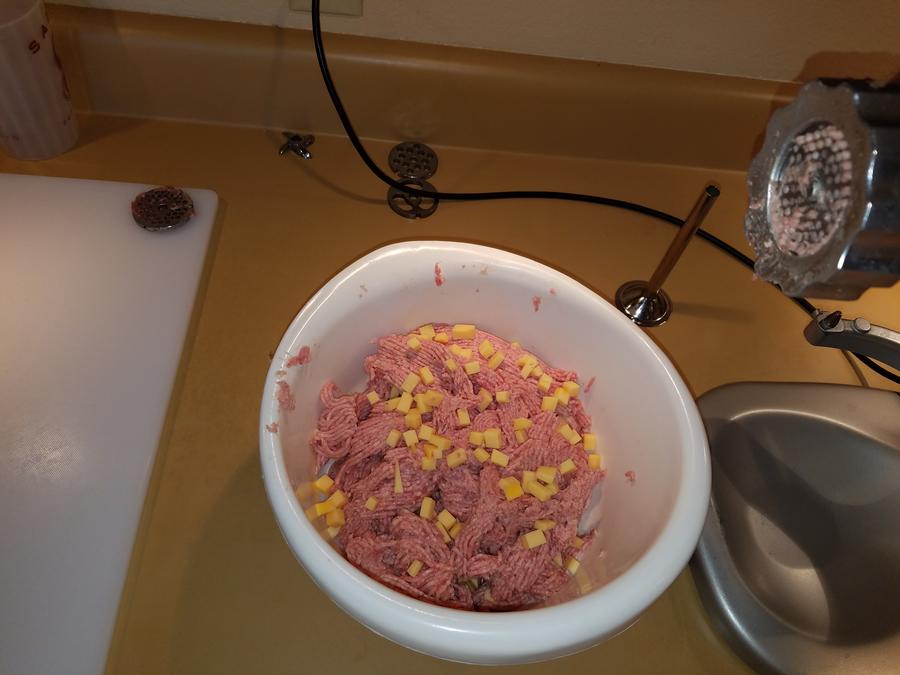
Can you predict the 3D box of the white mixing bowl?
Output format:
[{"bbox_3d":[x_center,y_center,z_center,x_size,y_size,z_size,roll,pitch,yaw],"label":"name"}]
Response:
[{"bbox_3d":[0.019,0.089,0.530,0.302,0.147,0.318,2,60,-4],"label":"white mixing bowl"}]

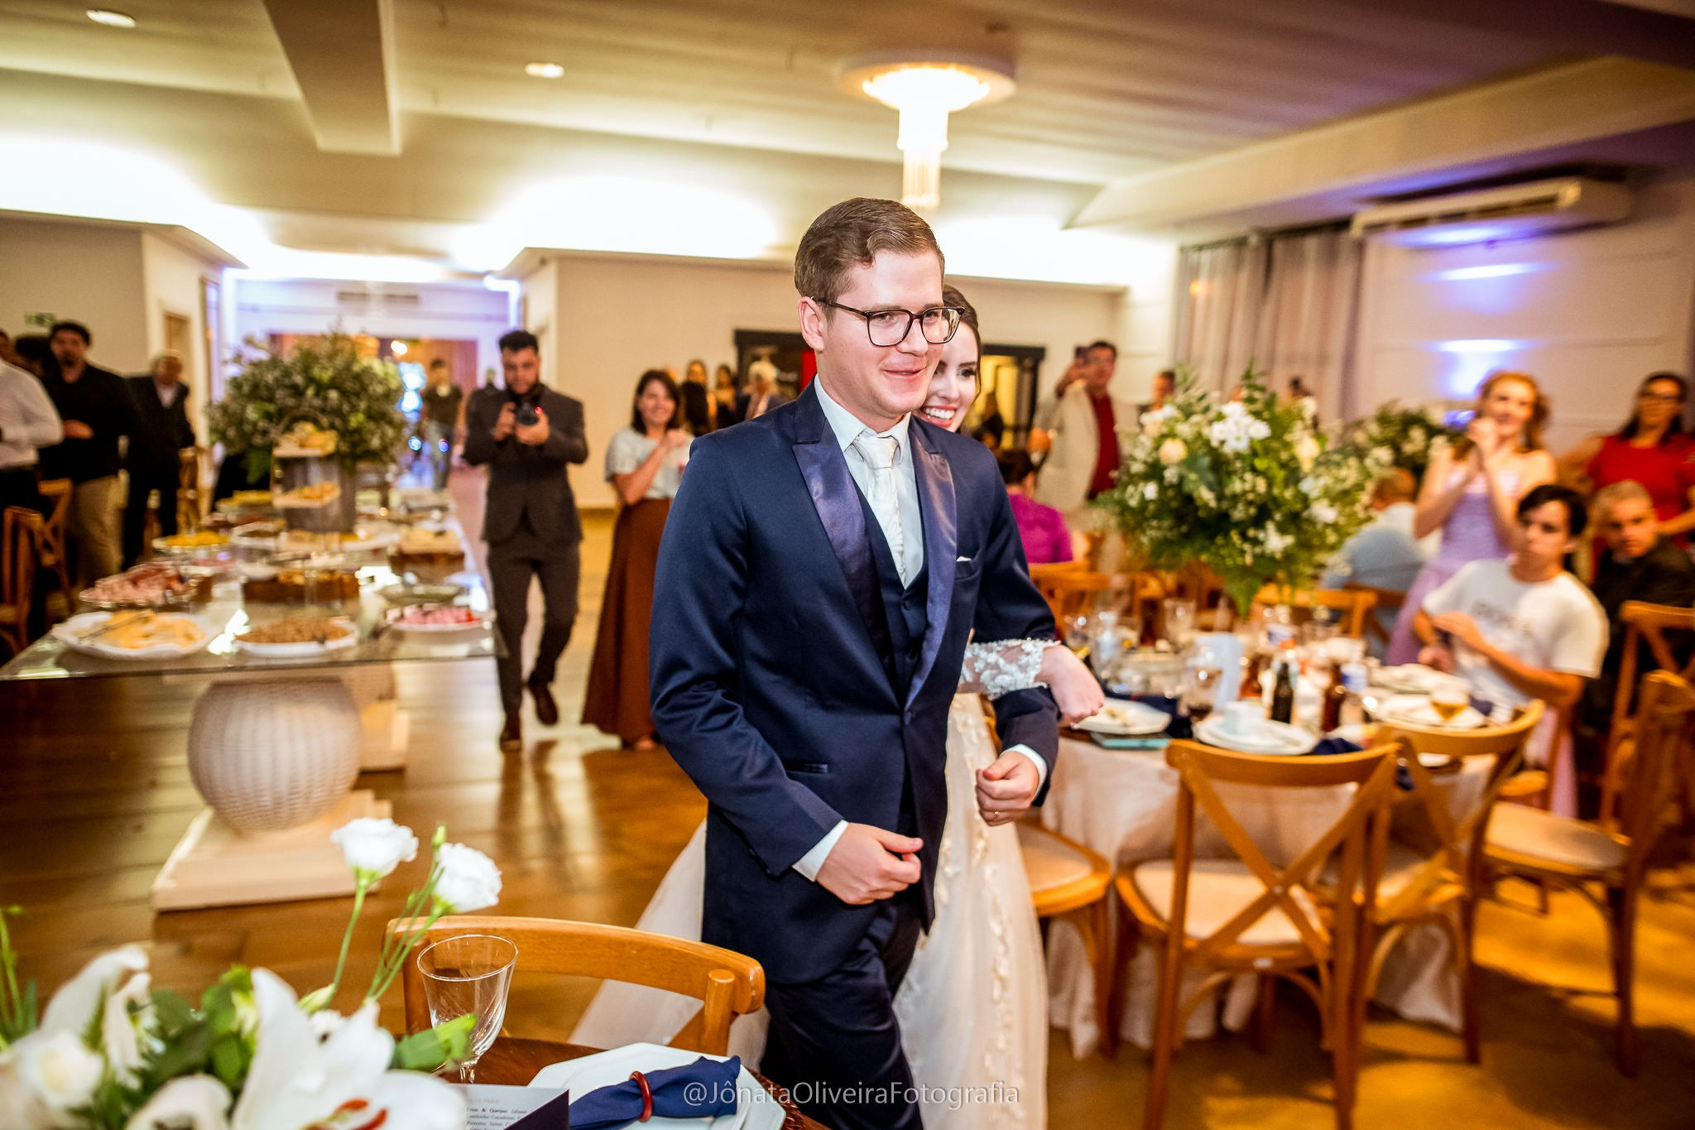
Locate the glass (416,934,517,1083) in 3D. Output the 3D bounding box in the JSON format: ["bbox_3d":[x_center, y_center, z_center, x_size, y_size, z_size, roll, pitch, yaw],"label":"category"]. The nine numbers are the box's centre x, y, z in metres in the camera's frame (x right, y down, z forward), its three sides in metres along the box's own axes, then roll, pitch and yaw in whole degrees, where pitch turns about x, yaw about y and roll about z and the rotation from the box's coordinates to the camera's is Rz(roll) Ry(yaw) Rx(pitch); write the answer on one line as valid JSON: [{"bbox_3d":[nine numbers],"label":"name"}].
[{"bbox_3d":[-0.368,0.467,1.097,0.091,0.185,0.091,2,9,0],"label":"glass"}]

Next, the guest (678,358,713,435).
[{"bbox_3d":[-1.169,-0.735,8.916,0.455,1.663,0.297,1,9,-6],"label":"guest"}]

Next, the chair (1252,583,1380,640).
[{"bbox_3d":[1.652,0.560,4.063,0.485,0.881,0.525,5,10,17],"label":"chair"}]

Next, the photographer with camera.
[{"bbox_3d":[-1.377,-0.097,4.786,0.540,1.730,0.500,0,9,-12],"label":"photographer with camera"}]

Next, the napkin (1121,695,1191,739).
[{"bbox_3d":[0.797,0.377,2.855,0.139,0.050,0.277,1,9,-9],"label":"napkin"}]

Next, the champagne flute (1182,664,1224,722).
[{"bbox_3d":[0.872,0.326,2.786,0.087,0.168,0.087,2,9,0],"label":"champagne flute"}]

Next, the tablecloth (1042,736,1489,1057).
[{"bbox_3d":[1.091,0.715,3.320,1.633,0.772,1.633,2,9,0],"label":"tablecloth"}]

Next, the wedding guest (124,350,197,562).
[{"bbox_3d":[-4.778,-0.672,7.926,0.530,1.603,0.360,-4,11,-33],"label":"wedding guest"}]

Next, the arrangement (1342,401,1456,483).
[{"bbox_3d":[3.049,-0.589,6.200,0.720,0.600,0.700,6,10,26],"label":"arrangement"}]

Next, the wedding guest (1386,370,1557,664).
[{"bbox_3d":[2.390,0.165,4.101,0.680,1.720,0.600,8,11,30],"label":"wedding guest"}]

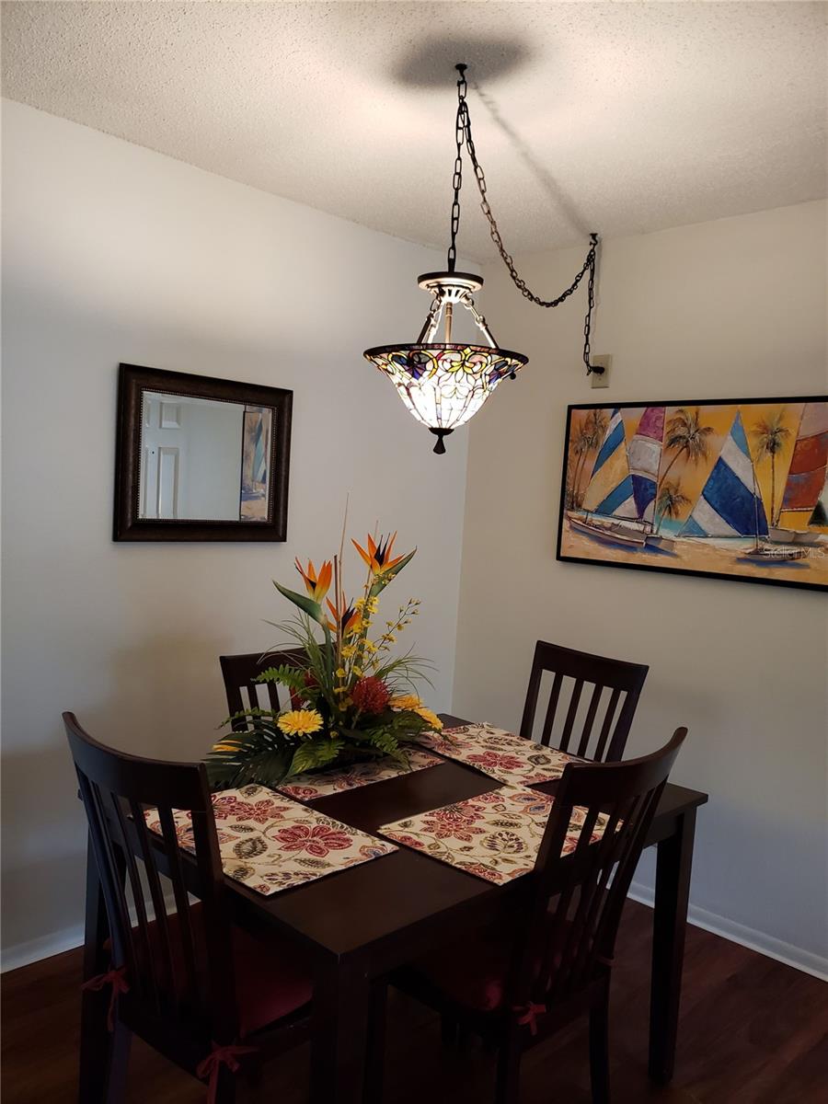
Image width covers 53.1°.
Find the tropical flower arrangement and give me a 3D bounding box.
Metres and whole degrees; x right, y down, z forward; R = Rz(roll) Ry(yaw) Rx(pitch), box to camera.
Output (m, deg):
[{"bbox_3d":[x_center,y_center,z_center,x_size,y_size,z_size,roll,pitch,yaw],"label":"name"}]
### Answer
[{"bbox_3d":[-0.220,0.245,2.166,0.580,0.620,0.470,3,4,-5],"label":"tropical flower arrangement"}]

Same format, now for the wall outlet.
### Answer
[{"bbox_3d":[0.720,-0.696,3.199,0.077,0.122,0.012,7,5,44],"label":"wall outlet"}]

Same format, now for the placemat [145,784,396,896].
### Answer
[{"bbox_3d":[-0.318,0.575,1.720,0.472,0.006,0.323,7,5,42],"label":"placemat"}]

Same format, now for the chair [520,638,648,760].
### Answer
[{"bbox_3d":[0.378,0.819,2.520,0.520,0.990,0.460,0,5,-44],"label":"chair"}]

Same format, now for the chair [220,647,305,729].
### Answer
[{"bbox_3d":[-0.256,0.797,2.275,0.460,0.990,0.520,0,5,-44],"label":"chair"}]

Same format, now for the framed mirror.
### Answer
[{"bbox_3d":[-0.675,-0.302,2.748,0.030,0.540,0.631,7,5,44],"label":"framed mirror"}]

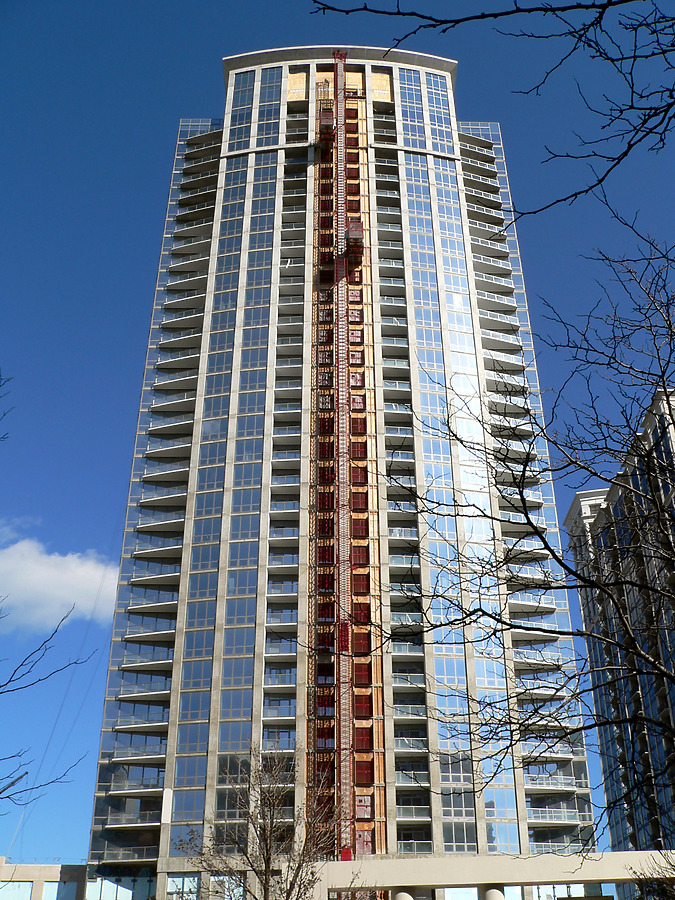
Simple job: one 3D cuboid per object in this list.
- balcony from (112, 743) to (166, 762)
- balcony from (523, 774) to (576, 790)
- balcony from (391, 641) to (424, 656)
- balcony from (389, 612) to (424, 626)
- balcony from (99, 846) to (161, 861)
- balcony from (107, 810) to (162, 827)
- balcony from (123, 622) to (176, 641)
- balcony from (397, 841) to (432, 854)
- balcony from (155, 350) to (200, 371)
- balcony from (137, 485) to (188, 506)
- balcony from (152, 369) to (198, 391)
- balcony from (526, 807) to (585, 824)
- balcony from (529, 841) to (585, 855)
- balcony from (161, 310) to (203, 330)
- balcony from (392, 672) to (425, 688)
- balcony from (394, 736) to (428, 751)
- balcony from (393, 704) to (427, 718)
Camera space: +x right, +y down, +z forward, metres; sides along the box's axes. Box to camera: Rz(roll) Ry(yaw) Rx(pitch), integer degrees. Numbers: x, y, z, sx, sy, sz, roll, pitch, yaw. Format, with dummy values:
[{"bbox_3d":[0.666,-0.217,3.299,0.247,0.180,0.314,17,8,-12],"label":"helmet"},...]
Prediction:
[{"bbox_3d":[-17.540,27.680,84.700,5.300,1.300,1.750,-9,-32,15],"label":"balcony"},{"bbox_3d":[18.929,29.783,83.290,5.200,1.270,2.250,6,-32,-10],"label":"balcony"},{"bbox_3d":[6.526,18.729,86.770,2.950,1.250,1.550,2,-31,-3],"label":"balcony"},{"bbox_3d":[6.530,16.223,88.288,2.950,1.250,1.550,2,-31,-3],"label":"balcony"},{"bbox_3d":[-17.573,34.298,79.828,5.250,1.270,2.250,-6,-32,10],"label":"balcony"},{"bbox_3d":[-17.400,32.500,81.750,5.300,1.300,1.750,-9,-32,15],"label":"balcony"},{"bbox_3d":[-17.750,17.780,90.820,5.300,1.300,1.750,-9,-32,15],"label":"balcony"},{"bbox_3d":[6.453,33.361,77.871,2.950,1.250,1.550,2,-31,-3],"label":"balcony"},{"bbox_3d":[-18.055,-10.508,106.831,5.250,1.270,2.250,-6,-32,10],"label":"balcony"},{"bbox_3d":[-18.048,4.678,97.696,5.250,1.270,2.250,-6,-32,10],"label":"balcony"},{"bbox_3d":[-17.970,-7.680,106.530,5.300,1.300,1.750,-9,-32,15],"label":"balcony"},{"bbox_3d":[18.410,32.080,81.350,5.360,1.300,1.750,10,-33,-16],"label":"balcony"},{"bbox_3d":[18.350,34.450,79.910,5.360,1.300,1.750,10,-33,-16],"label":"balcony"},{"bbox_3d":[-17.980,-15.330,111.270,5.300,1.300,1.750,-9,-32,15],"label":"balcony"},{"bbox_3d":[6.470,21.190,85.030,2.900,1.300,1.550,0,-31,0],"label":"balcony"},{"bbox_3d":[6.450,26.140,81.950,2.900,1.300,1.550,0,-31,0],"label":"balcony"},{"bbox_3d":[6.460,23.670,83.480,2.900,1.300,1.550,0,-31,0],"label":"balcony"}]

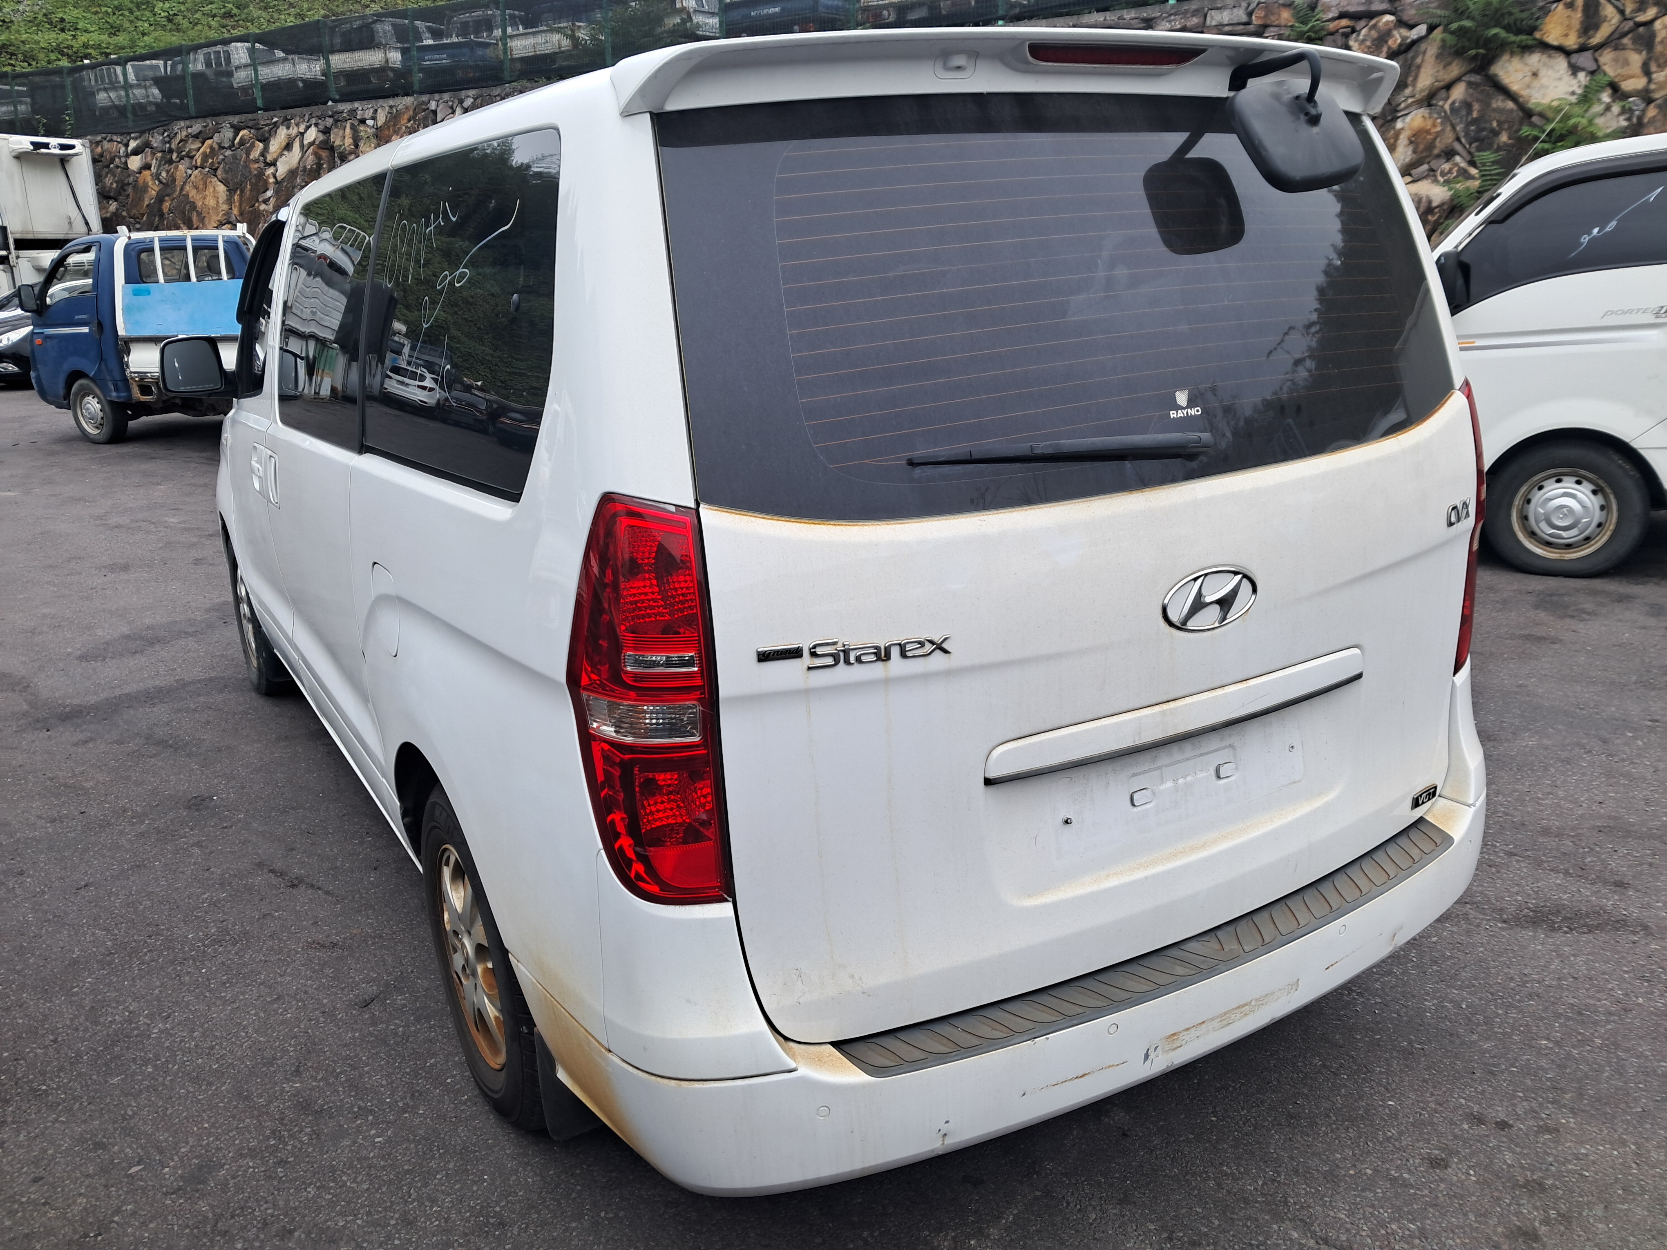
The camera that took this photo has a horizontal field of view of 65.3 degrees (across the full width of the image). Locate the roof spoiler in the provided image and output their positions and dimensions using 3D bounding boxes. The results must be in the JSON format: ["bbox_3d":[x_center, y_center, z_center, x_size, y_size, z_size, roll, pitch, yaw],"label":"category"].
[{"bbox_3d":[0.377,-0.804,1.899,1.460,0.130,0.270,-12,18,-28],"label":"roof spoiler"}]

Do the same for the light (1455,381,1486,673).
[{"bbox_3d":[1.163,-0.196,2.419,0.180,0.560,0.180,-12,18,-28],"label":"light"}]

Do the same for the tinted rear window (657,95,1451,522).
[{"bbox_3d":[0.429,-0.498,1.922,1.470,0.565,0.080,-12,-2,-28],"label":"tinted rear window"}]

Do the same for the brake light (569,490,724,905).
[{"bbox_3d":[-0.235,0.102,1.648,0.180,0.560,0.180,-12,18,-28],"label":"brake light"}]

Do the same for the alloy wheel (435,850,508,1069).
[{"bbox_3d":[-0.617,0.608,2.476,0.160,0.430,0.430,-12,18,-28],"label":"alloy wheel"}]

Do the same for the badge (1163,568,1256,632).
[{"bbox_3d":[0.547,-0.036,1.886,0.187,0.096,0.022,-12,7,-28],"label":"badge"}]

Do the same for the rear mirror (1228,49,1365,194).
[{"bbox_3d":[0.694,-0.768,1.940,0.200,0.199,0.177,-26,-2,-26],"label":"rear mirror"}]

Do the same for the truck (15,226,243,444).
[{"bbox_3d":[-5.784,-2.856,12.703,4.950,1.970,1.740,4,17,25],"label":"truck"}]

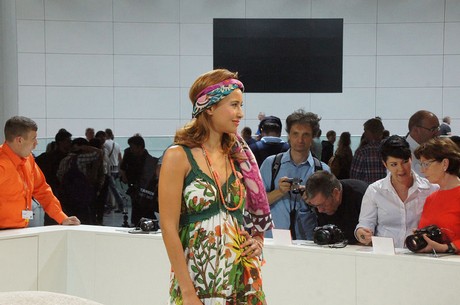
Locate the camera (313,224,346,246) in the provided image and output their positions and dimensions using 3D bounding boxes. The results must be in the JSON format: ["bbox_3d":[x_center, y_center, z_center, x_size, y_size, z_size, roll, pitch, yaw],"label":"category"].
[{"bbox_3d":[0.528,0.445,6.150,0.140,0.105,0.135,1,1,34],"label":"camera"}]

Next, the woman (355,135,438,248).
[{"bbox_3d":[0.906,0.720,6.233,0.480,1.630,0.400,0,1,9],"label":"woman"}]

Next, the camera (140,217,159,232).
[{"bbox_3d":[-0.490,0.439,6.950,0.120,0.072,0.100,0,1,22],"label":"camera"}]

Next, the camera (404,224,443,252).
[{"bbox_3d":[0.978,0.434,5.800,0.155,0.105,0.140,-17,12,-40],"label":"camera"}]

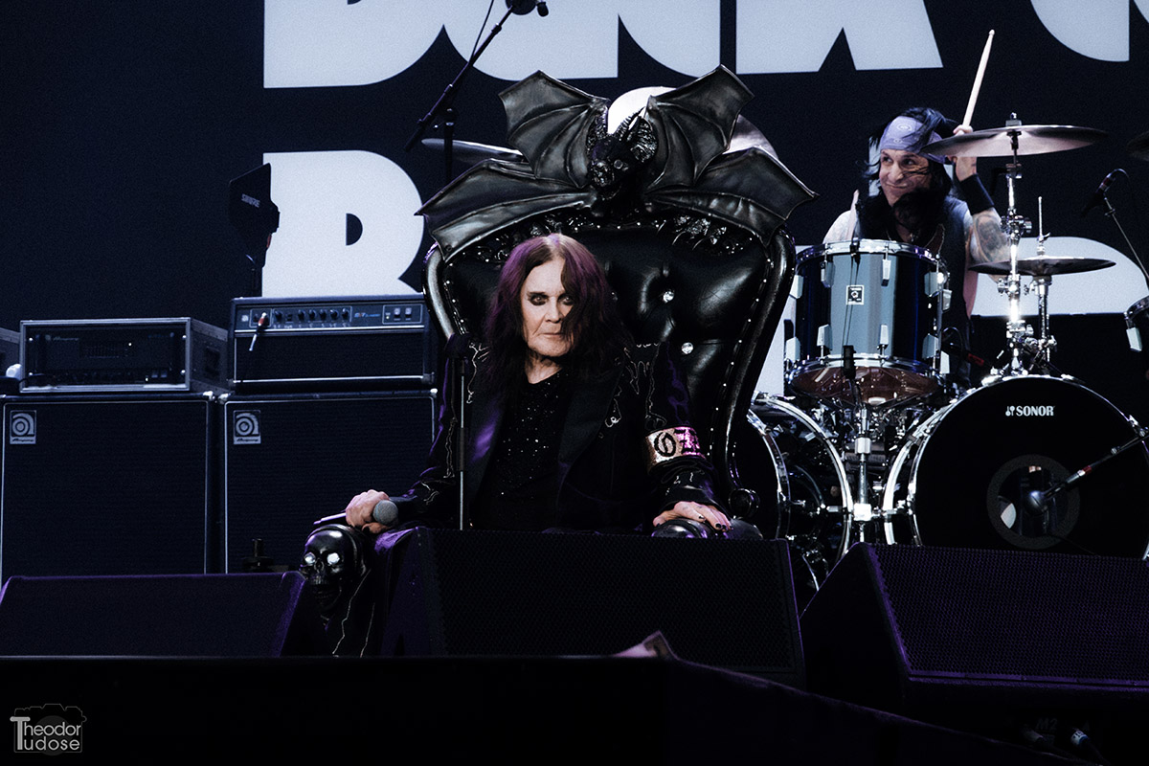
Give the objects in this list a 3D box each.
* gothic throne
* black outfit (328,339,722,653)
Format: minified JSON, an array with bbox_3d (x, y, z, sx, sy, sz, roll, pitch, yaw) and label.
[{"bbox_3d":[-0.020,0.137,13.320,0.920,1.620,0.820,-2,-5,21],"label":"gothic throne"},{"bbox_3d":[-0.085,0.355,13.090,0.680,0.870,0.740,-2,-5,20],"label":"black outfit"}]

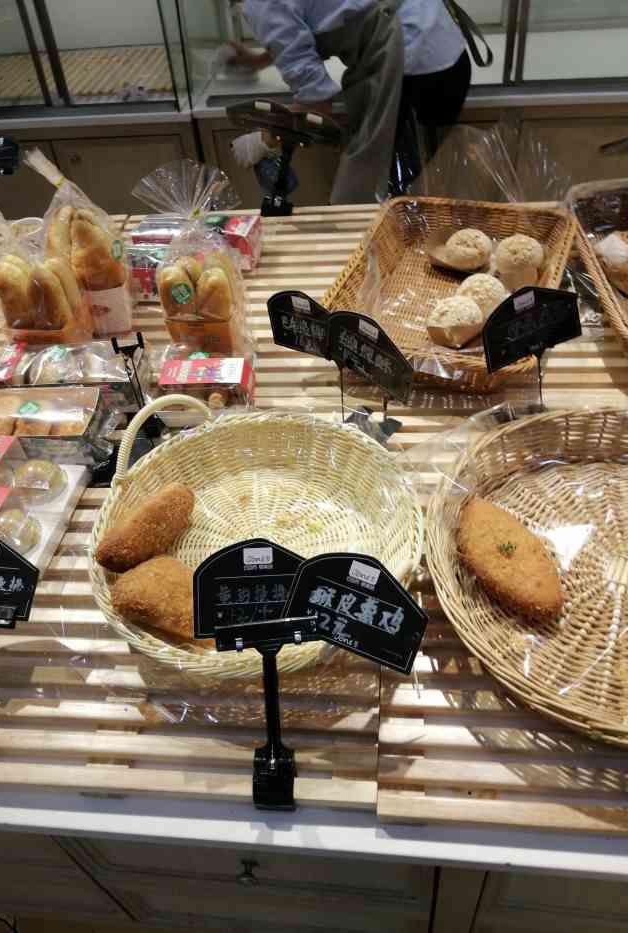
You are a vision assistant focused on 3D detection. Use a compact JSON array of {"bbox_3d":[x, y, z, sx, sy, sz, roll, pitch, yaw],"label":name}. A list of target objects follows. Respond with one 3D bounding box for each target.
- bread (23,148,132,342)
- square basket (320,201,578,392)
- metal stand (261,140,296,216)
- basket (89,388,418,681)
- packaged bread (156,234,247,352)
[{"bbox_3d":[-0.352,-0.330,1.111,0.097,0.261,0.089,-12,46,-6],"label":"bread"},{"bbox_3d":[0.210,-0.265,1.105,0.310,0.089,0.428,11,48,17],"label":"square basket"},{"bbox_3d":[-0.070,-0.552,1.385,0.055,0.138,0.049,0,46,7],"label":"metal stand"},{"bbox_3d":[-0.057,0.067,0.767,0.347,0.148,0.347,-3,45,3],"label":"basket"},{"bbox_3d":[-0.164,-0.253,1.087,0.094,0.158,0.084,0,46,7],"label":"packaged bread"}]

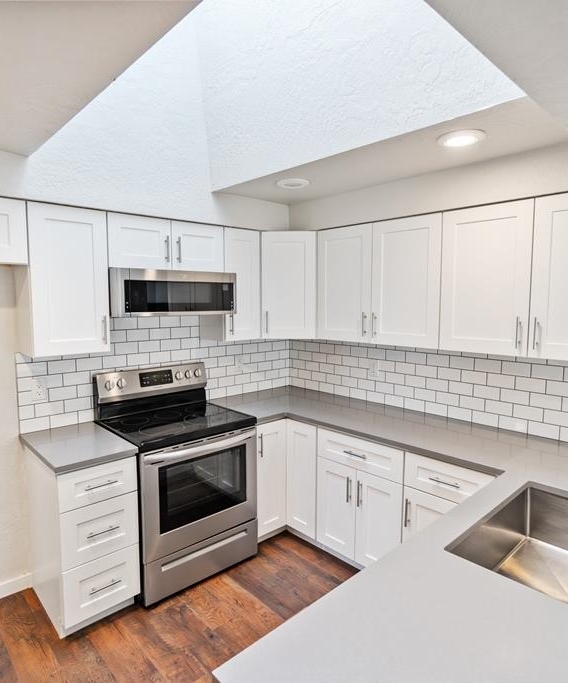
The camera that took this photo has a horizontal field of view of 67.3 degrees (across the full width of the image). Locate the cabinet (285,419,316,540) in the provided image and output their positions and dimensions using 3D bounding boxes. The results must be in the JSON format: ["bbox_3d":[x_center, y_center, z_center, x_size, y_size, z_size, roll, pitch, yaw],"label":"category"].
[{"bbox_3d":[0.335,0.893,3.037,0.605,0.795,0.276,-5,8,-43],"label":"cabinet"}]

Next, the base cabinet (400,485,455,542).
[{"bbox_3d":[1.015,1.078,2.331,0.615,0.642,0.458,-5,8,-43],"label":"base cabinet"}]

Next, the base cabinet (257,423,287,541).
[{"bbox_3d":[-0.282,0.906,3.083,0.277,0.792,0.592,-5,7,-43],"label":"base cabinet"}]

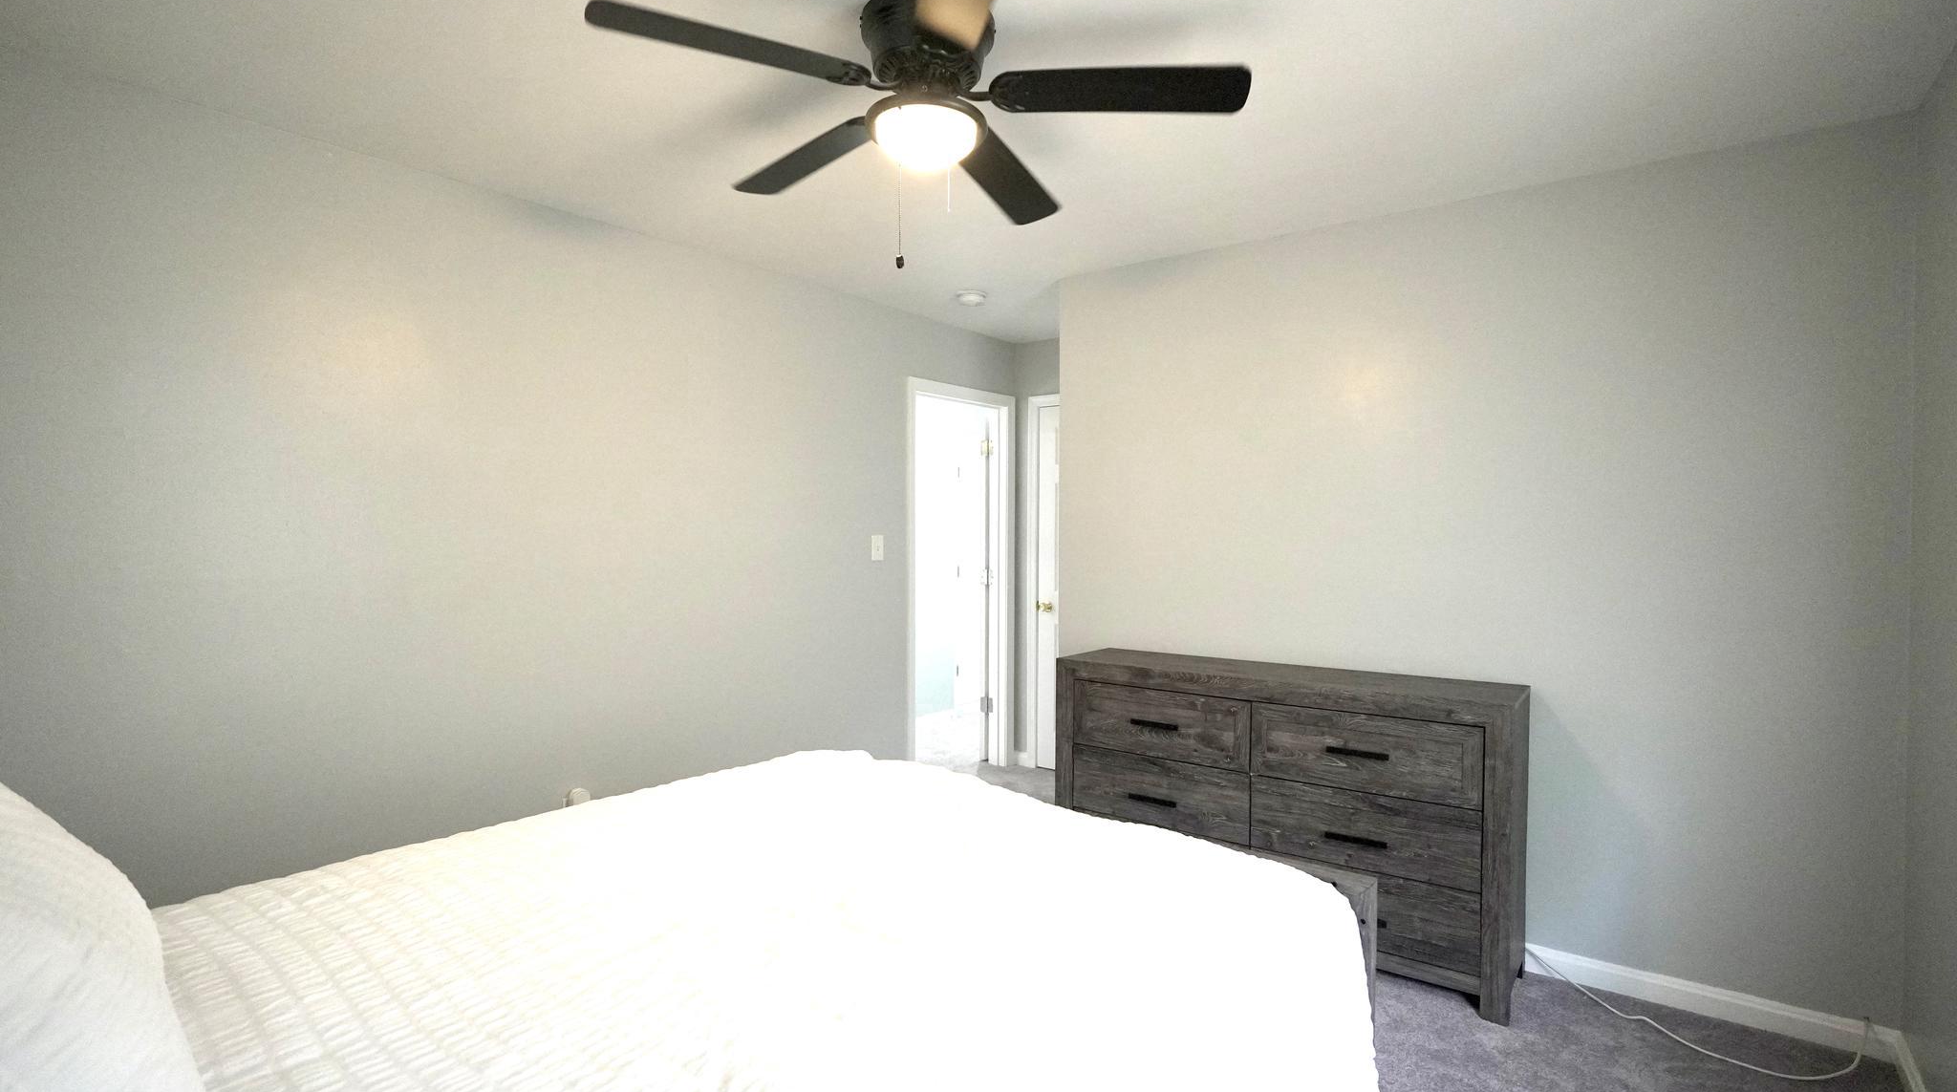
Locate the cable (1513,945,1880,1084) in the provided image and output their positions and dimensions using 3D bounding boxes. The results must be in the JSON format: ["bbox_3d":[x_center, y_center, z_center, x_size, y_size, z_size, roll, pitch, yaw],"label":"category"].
[{"bbox_3d":[1.934,1.272,2.388,0.770,0.100,0.250,1,1,38],"label":"cable"}]

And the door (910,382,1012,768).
[{"bbox_3d":[-0.107,0.226,4.633,0.130,2.107,0.902,1,1,38],"label":"door"}]

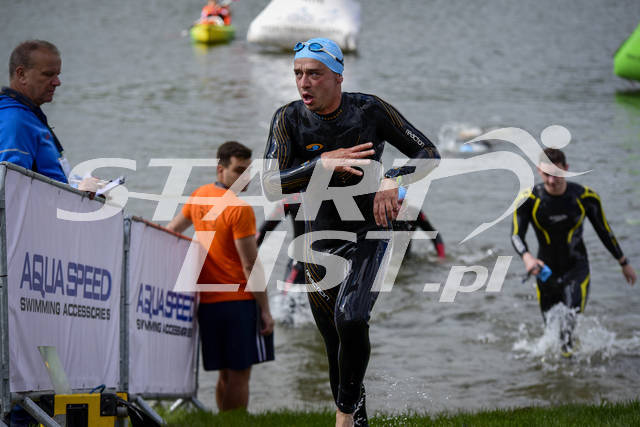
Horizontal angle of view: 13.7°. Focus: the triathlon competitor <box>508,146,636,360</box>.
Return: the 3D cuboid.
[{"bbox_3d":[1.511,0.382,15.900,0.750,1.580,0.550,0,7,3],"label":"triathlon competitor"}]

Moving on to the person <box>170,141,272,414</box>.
[{"bbox_3d":[-0.567,0.427,15.200,0.580,1.700,0.480,5,9,37],"label":"person"}]

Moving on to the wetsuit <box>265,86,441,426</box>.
[{"bbox_3d":[0.116,0.187,9.800,0.640,1.270,0.580,2,7,14],"label":"wetsuit"}]

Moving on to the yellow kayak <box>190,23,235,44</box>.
[{"bbox_3d":[-1.949,-3.282,48.500,0.760,0.380,3.400,0,7,1],"label":"yellow kayak"}]

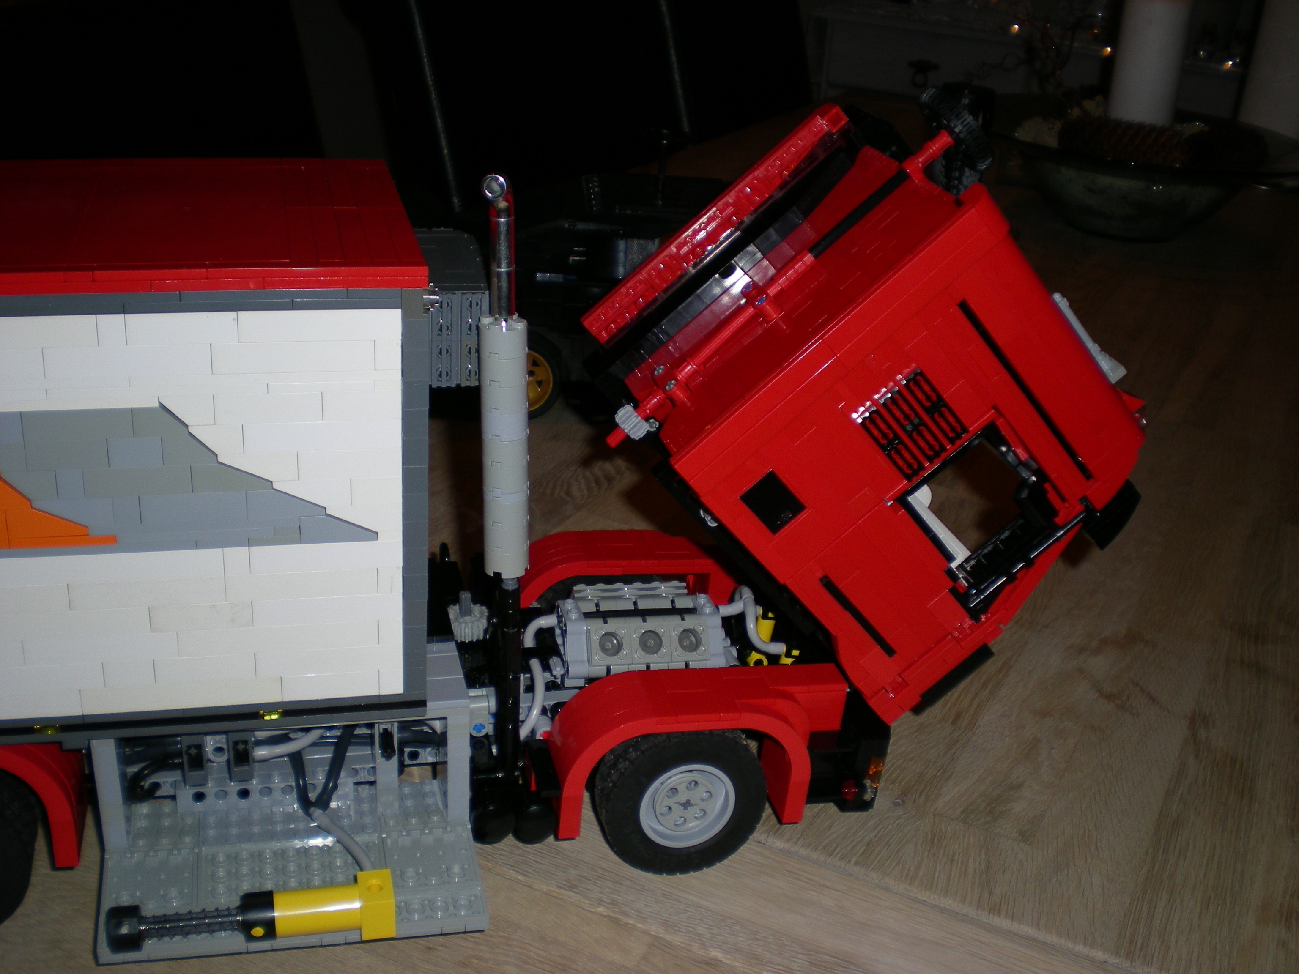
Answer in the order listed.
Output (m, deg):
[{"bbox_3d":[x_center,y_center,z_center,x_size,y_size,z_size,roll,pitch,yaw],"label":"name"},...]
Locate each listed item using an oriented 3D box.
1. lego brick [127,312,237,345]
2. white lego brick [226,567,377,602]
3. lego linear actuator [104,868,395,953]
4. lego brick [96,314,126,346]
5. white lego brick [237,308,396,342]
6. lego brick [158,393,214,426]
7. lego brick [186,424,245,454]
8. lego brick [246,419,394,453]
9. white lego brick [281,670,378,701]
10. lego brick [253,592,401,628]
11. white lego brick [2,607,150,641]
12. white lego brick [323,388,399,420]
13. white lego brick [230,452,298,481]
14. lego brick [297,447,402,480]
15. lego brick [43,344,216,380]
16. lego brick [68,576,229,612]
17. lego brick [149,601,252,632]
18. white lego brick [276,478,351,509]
[{"bbox_3d":[-0.141,-0.049,0.431,0.032,0.010,0.008,-2,22,-13],"label":"lego brick"},{"bbox_3d":[-0.114,0.031,0.470,0.048,0.010,0.008,-2,22,-13],"label":"white lego brick"},{"bbox_3d":[-0.130,0.143,0.470,0.091,0.016,0.016,-2,26,-15],"label":"lego linear actuator"},{"bbox_3d":[-0.157,-0.047,0.417,0.008,0.010,0.008,-2,23,-14],"label":"lego brick"},{"bbox_3d":[-0.100,-0.051,0.435,0.048,0.010,0.008,-2,23,-14],"label":"white lego brick"},{"bbox_3d":[-0.140,-0.025,0.433,0.016,0.010,0.008,-2,23,-14],"label":"lego brick"},{"bbox_3d":[-0.134,-0.016,0.441,0.016,0.010,0.008,-2,23,-14],"label":"lego brick"},{"bbox_3d":[-0.104,-0.017,0.453,0.048,0.010,0.008,-2,22,-13],"label":"lego brick"},{"bbox_3d":[-0.108,0.066,0.483,0.032,0.010,0.008,-2,23,-14],"label":"white lego brick"},{"bbox_3d":[-0.106,0.038,0.471,0.048,0.010,0.008,-2,23,-14],"label":"lego brick"},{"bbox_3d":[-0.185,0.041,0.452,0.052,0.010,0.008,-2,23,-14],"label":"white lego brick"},{"bbox_3d":[-0.091,-0.027,0.448,0.024,0.010,0.008,-2,23,-14],"label":"white lego brick"},{"bbox_3d":[-0.124,-0.008,0.452,0.024,0.010,0.008,-2,22,-13],"label":"white lego brick"},{"bbox_3d":[-0.096,-0.009,0.455,0.032,0.010,0.008,-2,23,-14],"label":"lego brick"},{"bbox_3d":[-0.157,-0.039,0.431,0.048,0.010,0.008,-2,22,-13],"label":"lego brick"},{"bbox_3d":[-0.159,0.032,0.454,0.048,0.010,0.008,-2,23,-14],"label":"lego brick"},{"bbox_3d":[-0.145,0.041,0.463,0.032,0.010,0.008,-2,23,-14],"label":"lego brick"},{"bbox_3d":[-0.107,0.000,0.453,0.024,0.010,0.008,-2,23,-14],"label":"white lego brick"}]

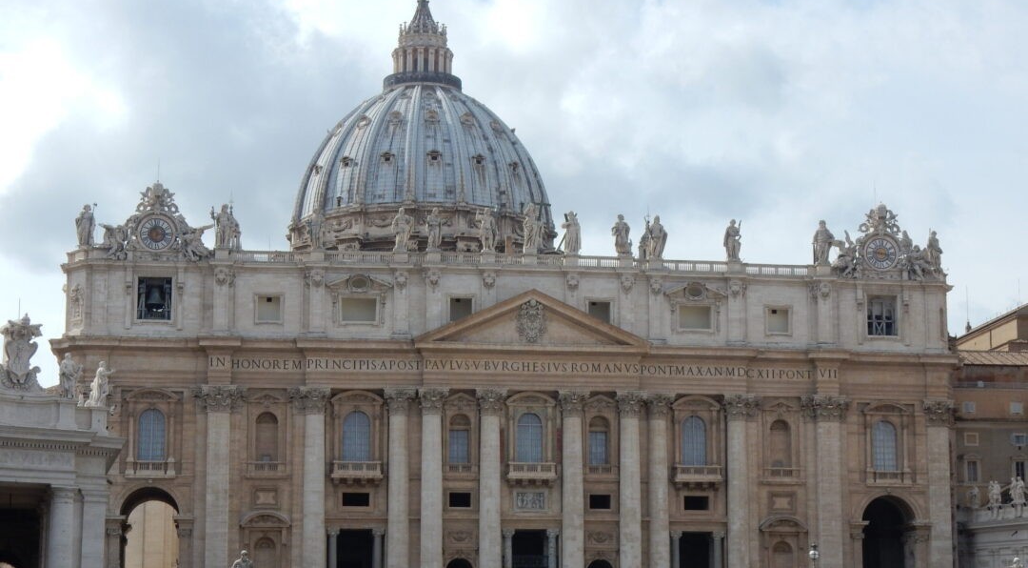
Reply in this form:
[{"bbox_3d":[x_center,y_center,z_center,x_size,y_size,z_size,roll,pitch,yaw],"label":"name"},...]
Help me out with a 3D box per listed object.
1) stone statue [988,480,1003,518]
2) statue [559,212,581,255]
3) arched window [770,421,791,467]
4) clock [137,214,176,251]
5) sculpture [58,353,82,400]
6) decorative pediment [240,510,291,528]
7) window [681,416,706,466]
[{"bbox_3d":[59.906,26.671,262.000,1.400,4.606,1.600,5,-11,-29],"label":"stone statue"},{"bbox_3d":[7.220,-6.600,273.240,2.840,5.780,1.900,1,-10,-8],"label":"statue"},{"bbox_3d":[34.390,20.730,272.570,2.790,6.160,0.700,1,-10,-9],"label":"arched window"},{"bbox_3d":[-45.120,-6.400,266.180,4.650,4.650,0.800,1,-10,-8],"label":"clock"},{"bbox_3d":[-29.904,6.186,142.000,1.400,3.121,1.050,5,-11,-28],"label":"sculpture"},{"bbox_3d":[-30.700,28.940,260.040,6.070,2.100,1.000,1,-10,-9],"label":"decorative pediment"},{"bbox_3d":[23.040,20.230,270.790,3.510,6.370,0.600,1,-10,-9],"label":"window"}]

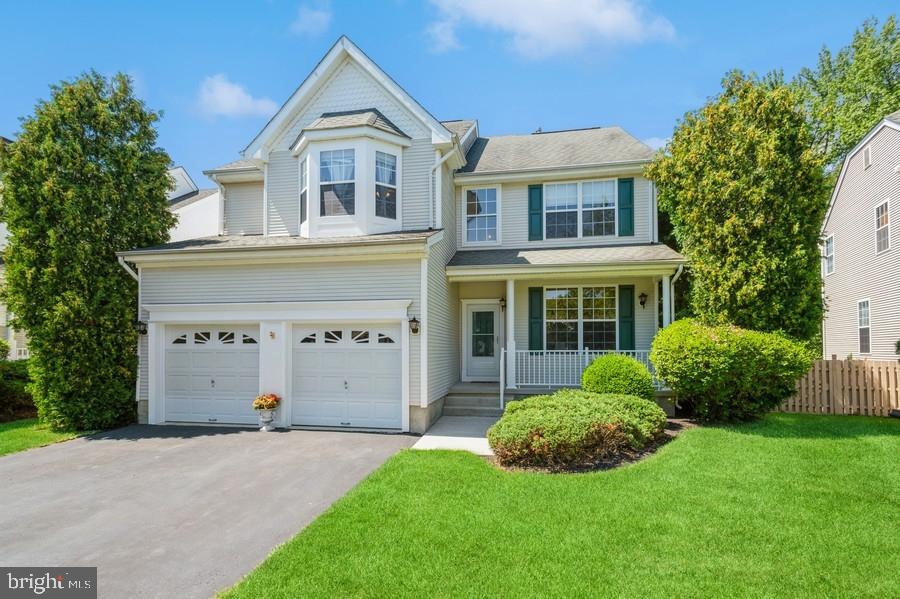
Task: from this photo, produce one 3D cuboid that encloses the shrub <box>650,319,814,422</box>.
[{"bbox_3d":[6.150,1.564,9.550,3.050,2.260,2.600,0,-2,10],"label":"shrub"}]

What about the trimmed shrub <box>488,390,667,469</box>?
[{"bbox_3d":[2.220,2.078,7.200,2.850,0.940,1.950,0,-2,-5],"label":"trimmed shrub"}]

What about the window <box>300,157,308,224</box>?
[{"bbox_3d":[-3.443,-2.550,10.026,0.120,1.470,0.556,1,-2,-35],"label":"window"}]

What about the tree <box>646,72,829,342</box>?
[{"bbox_3d":[7.150,-1.396,10.950,3.750,8.530,3.650,0,-2,10],"label":"tree"}]

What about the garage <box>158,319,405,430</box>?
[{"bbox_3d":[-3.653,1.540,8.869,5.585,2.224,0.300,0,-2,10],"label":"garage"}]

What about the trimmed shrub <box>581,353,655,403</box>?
[{"bbox_3d":[3.490,1.883,8.900,1.460,1.530,1.460,0,-2,10],"label":"trimmed shrub"}]

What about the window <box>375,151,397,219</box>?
[{"bbox_3d":[-1.454,-2.604,9.679,0.556,1.470,0.120,1,-2,-35],"label":"window"}]

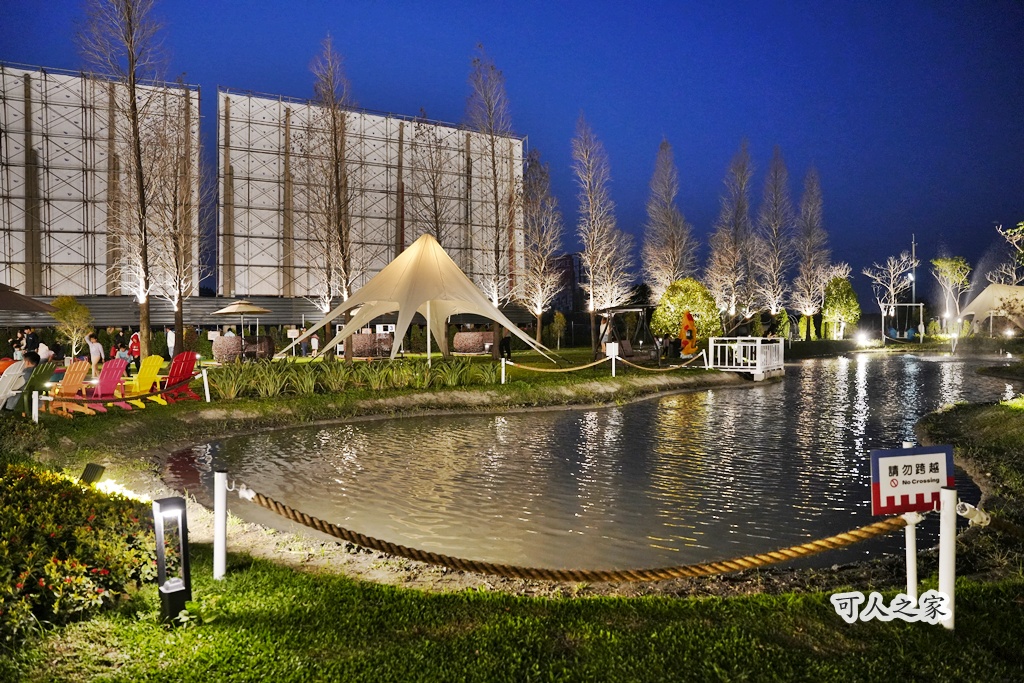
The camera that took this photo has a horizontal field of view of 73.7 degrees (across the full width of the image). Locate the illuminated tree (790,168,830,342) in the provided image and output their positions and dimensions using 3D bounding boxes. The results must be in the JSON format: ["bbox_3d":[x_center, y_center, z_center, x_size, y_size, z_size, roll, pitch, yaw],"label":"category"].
[{"bbox_3d":[20.987,-5.993,47.866,2.650,12.800,2.650,0,1,0],"label":"illuminated tree"}]

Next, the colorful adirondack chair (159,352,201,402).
[{"bbox_3d":[-6.703,0.712,13.700,0.840,0.970,0.720,1,1,33],"label":"colorful adirondack chair"}]

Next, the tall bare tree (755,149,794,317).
[{"bbox_3d":[18.072,-6.518,46.852,2.650,13.900,2.650,0,1,0],"label":"tall bare tree"}]

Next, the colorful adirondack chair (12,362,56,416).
[{"bbox_3d":[-8.172,0.844,11.539,0.880,0.970,0.760,0,1,10],"label":"colorful adirondack chair"}]

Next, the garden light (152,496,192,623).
[{"bbox_3d":[-1.855,1.187,3.751,0.130,0.640,0.130,-4,2,-44],"label":"garden light"}]

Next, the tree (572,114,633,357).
[{"bbox_3d":[3.911,-4.580,29.500,2.600,10.400,2.600,0,1,0],"label":"tree"}]

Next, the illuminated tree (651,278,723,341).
[{"bbox_3d":[8.179,-1.406,32.000,3.350,3.100,3.200,0,1,0],"label":"illuminated tree"}]

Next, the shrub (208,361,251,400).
[{"bbox_3d":[-5.824,0.790,14.100,0.860,0.820,0.820,0,1,0],"label":"shrub"}]

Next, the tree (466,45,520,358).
[{"bbox_3d":[-0.835,-6.265,30.654,2.400,14.200,2.400,0,1,0],"label":"tree"}]

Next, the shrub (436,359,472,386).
[{"bbox_3d":[-1.510,0.789,17.592,0.970,0.740,0.900,0,1,0],"label":"shrub"}]

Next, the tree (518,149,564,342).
[{"bbox_3d":[1.907,-6.313,46.346,3.100,13.600,3.100,0,1,0],"label":"tree"}]

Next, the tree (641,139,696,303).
[{"bbox_3d":[9.857,-6.119,42.861,3.500,13.300,3.400,0,1,0],"label":"tree"}]

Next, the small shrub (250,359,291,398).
[{"bbox_3d":[-5.326,0.796,15.040,0.900,0.880,0.880,0,1,0],"label":"small shrub"}]

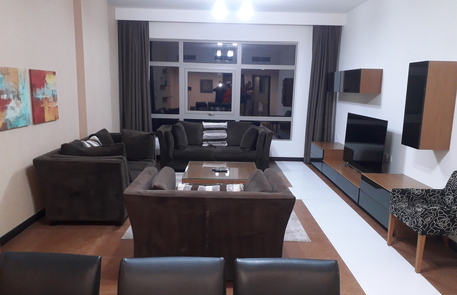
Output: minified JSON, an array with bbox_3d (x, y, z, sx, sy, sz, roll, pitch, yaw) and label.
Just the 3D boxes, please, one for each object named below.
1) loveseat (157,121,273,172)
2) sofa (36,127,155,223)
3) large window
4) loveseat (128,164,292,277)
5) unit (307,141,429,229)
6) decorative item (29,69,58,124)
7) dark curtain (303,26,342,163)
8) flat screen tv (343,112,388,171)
[{"bbox_3d":[-0.247,-0.043,7.073,2.147,0.843,1.018,1,10,-1],"label":"loveseat"},{"bbox_3d":[-1.640,0.306,4.946,1.018,0.819,2.194,1,10,-1],"label":"sofa"},{"bbox_3d":[-0.187,-1.223,7.701,3.283,2.099,0.111,1,10,-1],"label":"large window"},{"bbox_3d":[-0.155,0.652,3.282,1.320,0.771,1.034,1,10,-1],"label":"loveseat"},{"bbox_3d":[2.093,0.425,5.842,0.588,0.445,3.625,1,10,-1],"label":"unit"},{"bbox_3d":[-2.176,-0.604,4.254,0.040,0.612,0.636,1,10,-1],"label":"decorative item"},{"bbox_3d":[1.994,-1.080,7.484,0.644,2.846,0.223,1,10,-1],"label":"dark curtain"},{"bbox_3d":[2.088,-0.025,5.529,0.072,0.898,1.495,1,10,-1],"label":"flat screen tv"}]

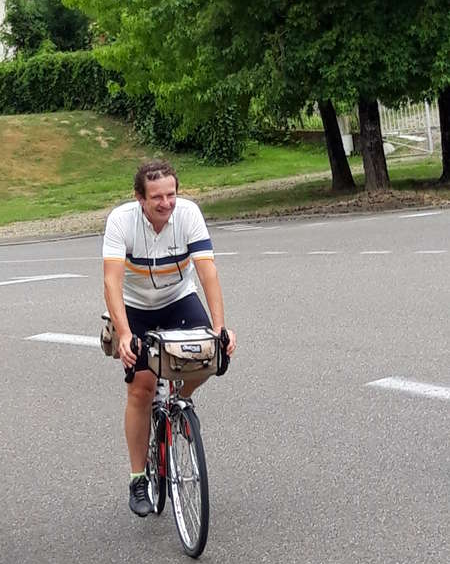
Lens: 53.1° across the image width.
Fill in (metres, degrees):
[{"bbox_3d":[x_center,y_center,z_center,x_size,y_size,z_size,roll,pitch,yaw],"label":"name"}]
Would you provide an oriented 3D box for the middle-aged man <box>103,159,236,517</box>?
[{"bbox_3d":[-0.262,0.295,2.080,0.560,1.660,0.800,-7,11,-15],"label":"middle-aged man"}]

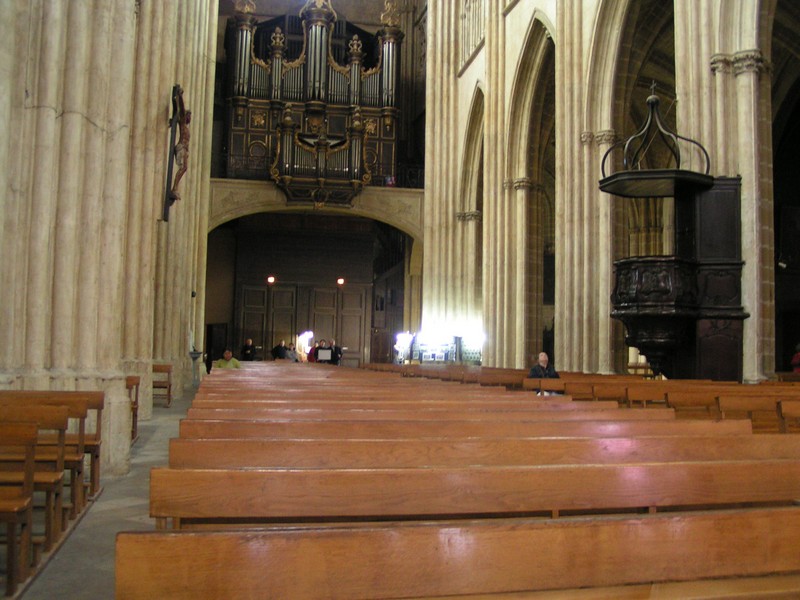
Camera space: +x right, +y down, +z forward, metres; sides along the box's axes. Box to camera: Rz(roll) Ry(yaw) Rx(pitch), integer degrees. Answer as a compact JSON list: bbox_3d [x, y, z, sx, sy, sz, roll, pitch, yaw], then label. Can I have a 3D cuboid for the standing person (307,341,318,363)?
[{"bbox_3d":[-3.068,2.278,30.948,0.500,1.680,0.320,2,-4,-11],"label":"standing person"}]

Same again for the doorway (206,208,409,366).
[{"bbox_3d":[-3.753,-0.120,37.372,8.805,7.311,1.000,2,-4,-11],"label":"doorway"}]

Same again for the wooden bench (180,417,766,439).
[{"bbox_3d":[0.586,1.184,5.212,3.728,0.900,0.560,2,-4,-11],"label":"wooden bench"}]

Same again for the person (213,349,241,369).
[{"bbox_3d":[-3.887,1.755,19.812,0.540,1.330,0.750,2,-4,-11],"label":"person"}]

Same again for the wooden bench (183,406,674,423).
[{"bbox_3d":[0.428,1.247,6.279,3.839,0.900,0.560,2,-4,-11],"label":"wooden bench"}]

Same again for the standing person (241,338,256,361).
[{"bbox_3d":[-5.363,2.235,30.947,0.520,1.720,0.330,2,-4,-11],"label":"standing person"}]

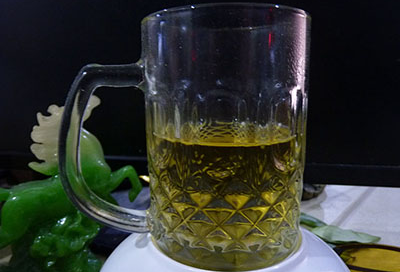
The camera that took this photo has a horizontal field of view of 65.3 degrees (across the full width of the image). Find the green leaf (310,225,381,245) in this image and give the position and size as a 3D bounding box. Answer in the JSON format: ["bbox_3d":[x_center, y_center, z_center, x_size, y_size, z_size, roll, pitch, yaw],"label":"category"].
[{"bbox_3d":[0.127,0.086,0.271,0.060,0.012,0.022,2,12,14],"label":"green leaf"}]

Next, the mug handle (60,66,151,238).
[{"bbox_3d":[-0.049,0.009,0.164,0.045,0.088,0.015,-3,12,-11],"label":"mug handle"}]

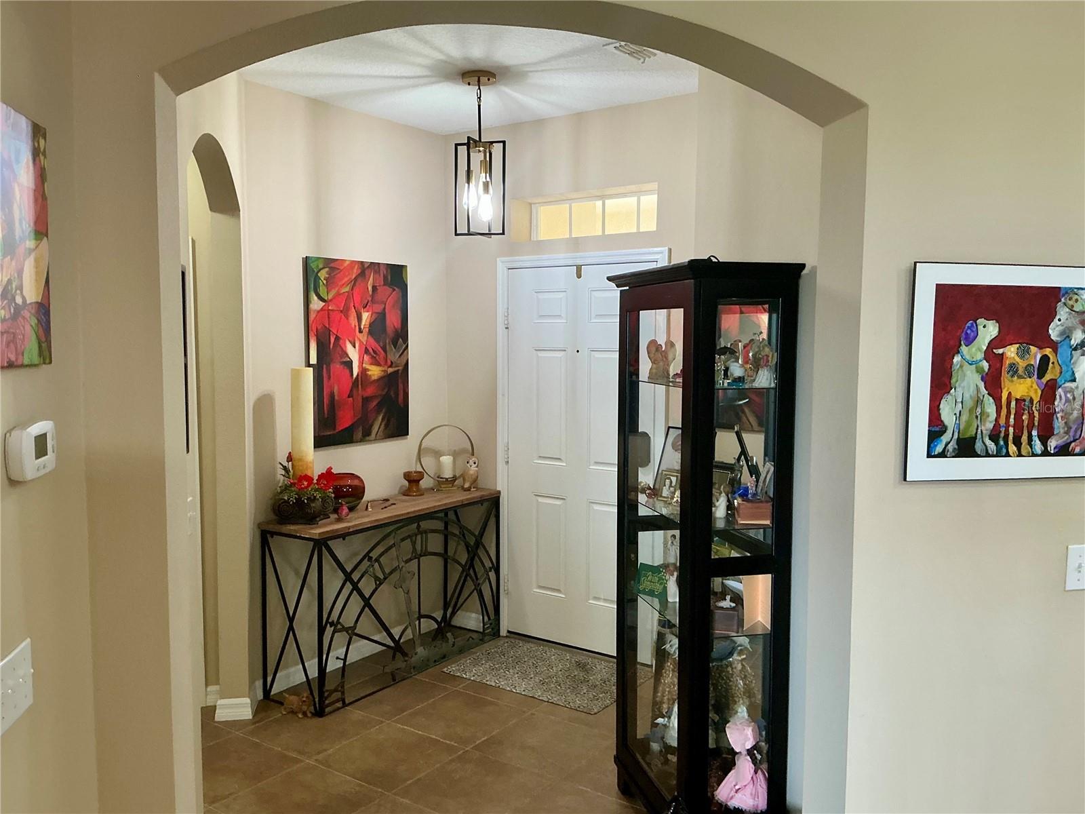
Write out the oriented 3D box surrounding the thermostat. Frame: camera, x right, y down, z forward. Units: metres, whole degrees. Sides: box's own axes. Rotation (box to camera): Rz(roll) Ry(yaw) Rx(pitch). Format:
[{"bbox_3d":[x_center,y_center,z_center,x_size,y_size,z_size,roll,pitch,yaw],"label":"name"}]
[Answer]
[{"bbox_3d":[-0.861,0.073,1.478,0.033,0.087,0.119,-1,4,-10],"label":"thermostat"}]

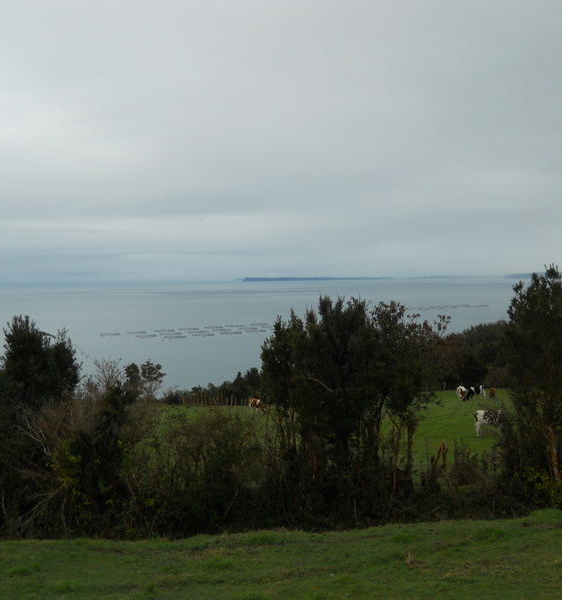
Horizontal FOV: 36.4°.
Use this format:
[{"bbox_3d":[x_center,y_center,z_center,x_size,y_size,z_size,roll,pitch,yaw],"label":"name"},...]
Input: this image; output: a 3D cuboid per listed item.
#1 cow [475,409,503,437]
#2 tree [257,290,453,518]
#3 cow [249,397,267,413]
[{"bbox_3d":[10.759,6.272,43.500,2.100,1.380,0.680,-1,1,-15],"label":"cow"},{"bbox_3d":[2.249,3.023,24.500,5.300,6.100,4.500,-1,1,0],"label":"tree"},{"bbox_3d":[-1.947,9.173,74.000,1.950,1.360,0.660,0,2,34],"label":"cow"}]

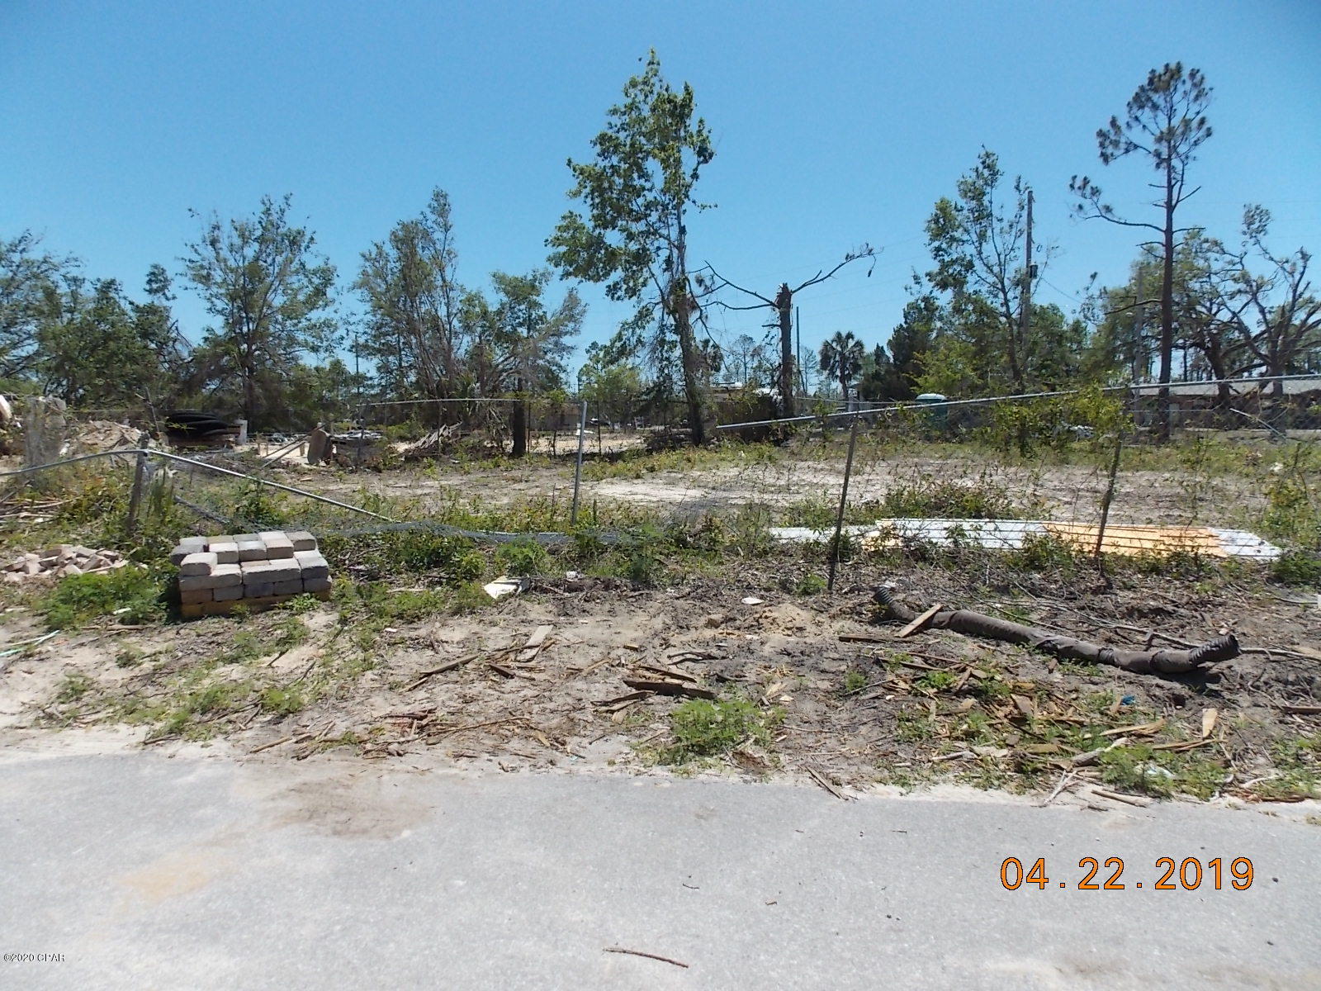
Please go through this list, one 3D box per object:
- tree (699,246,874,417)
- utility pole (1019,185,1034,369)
[{"bbox_3d":[4.942,-5.758,34.609,6.778,7.960,3.600,0,5,0],"label":"tree"},{"bbox_3d":[15.665,-7.480,37.457,0.548,10.846,0.420,0,5,0],"label":"utility pole"}]

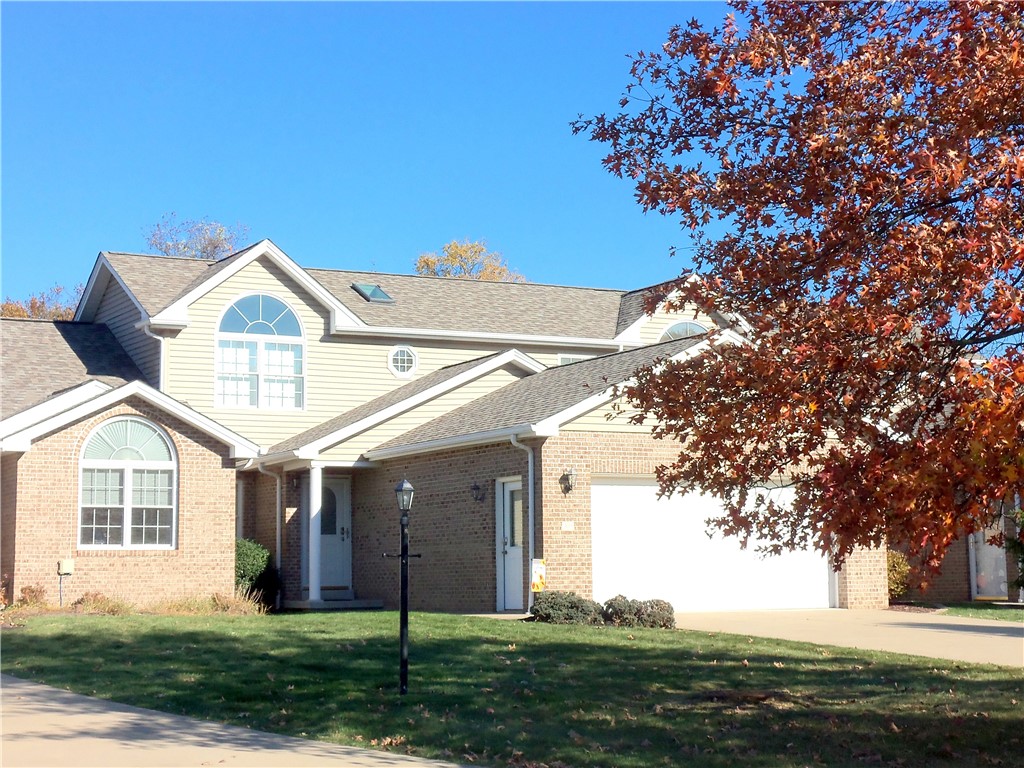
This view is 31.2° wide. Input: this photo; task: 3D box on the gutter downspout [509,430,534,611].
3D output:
[{"bbox_3d":[0.141,2.185,28.780,0.394,2.785,0.090,3,-7,-27],"label":"gutter downspout"}]

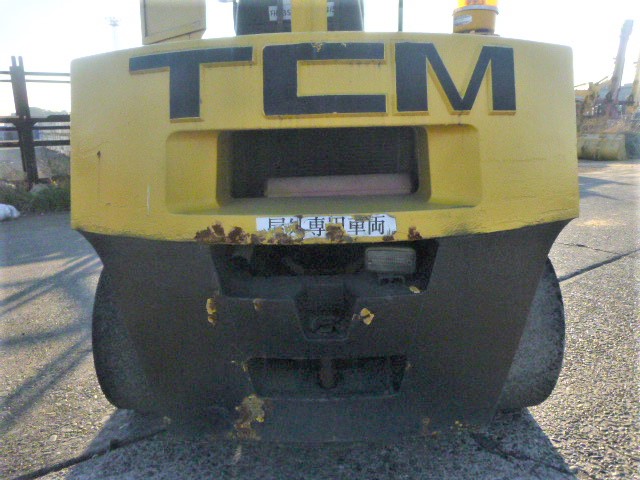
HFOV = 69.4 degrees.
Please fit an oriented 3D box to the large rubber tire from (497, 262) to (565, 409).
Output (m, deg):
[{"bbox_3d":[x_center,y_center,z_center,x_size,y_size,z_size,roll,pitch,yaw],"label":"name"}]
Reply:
[{"bbox_3d":[0.584,0.249,1.530,0.190,0.580,0.580,-1,14,1],"label":"large rubber tire"}]

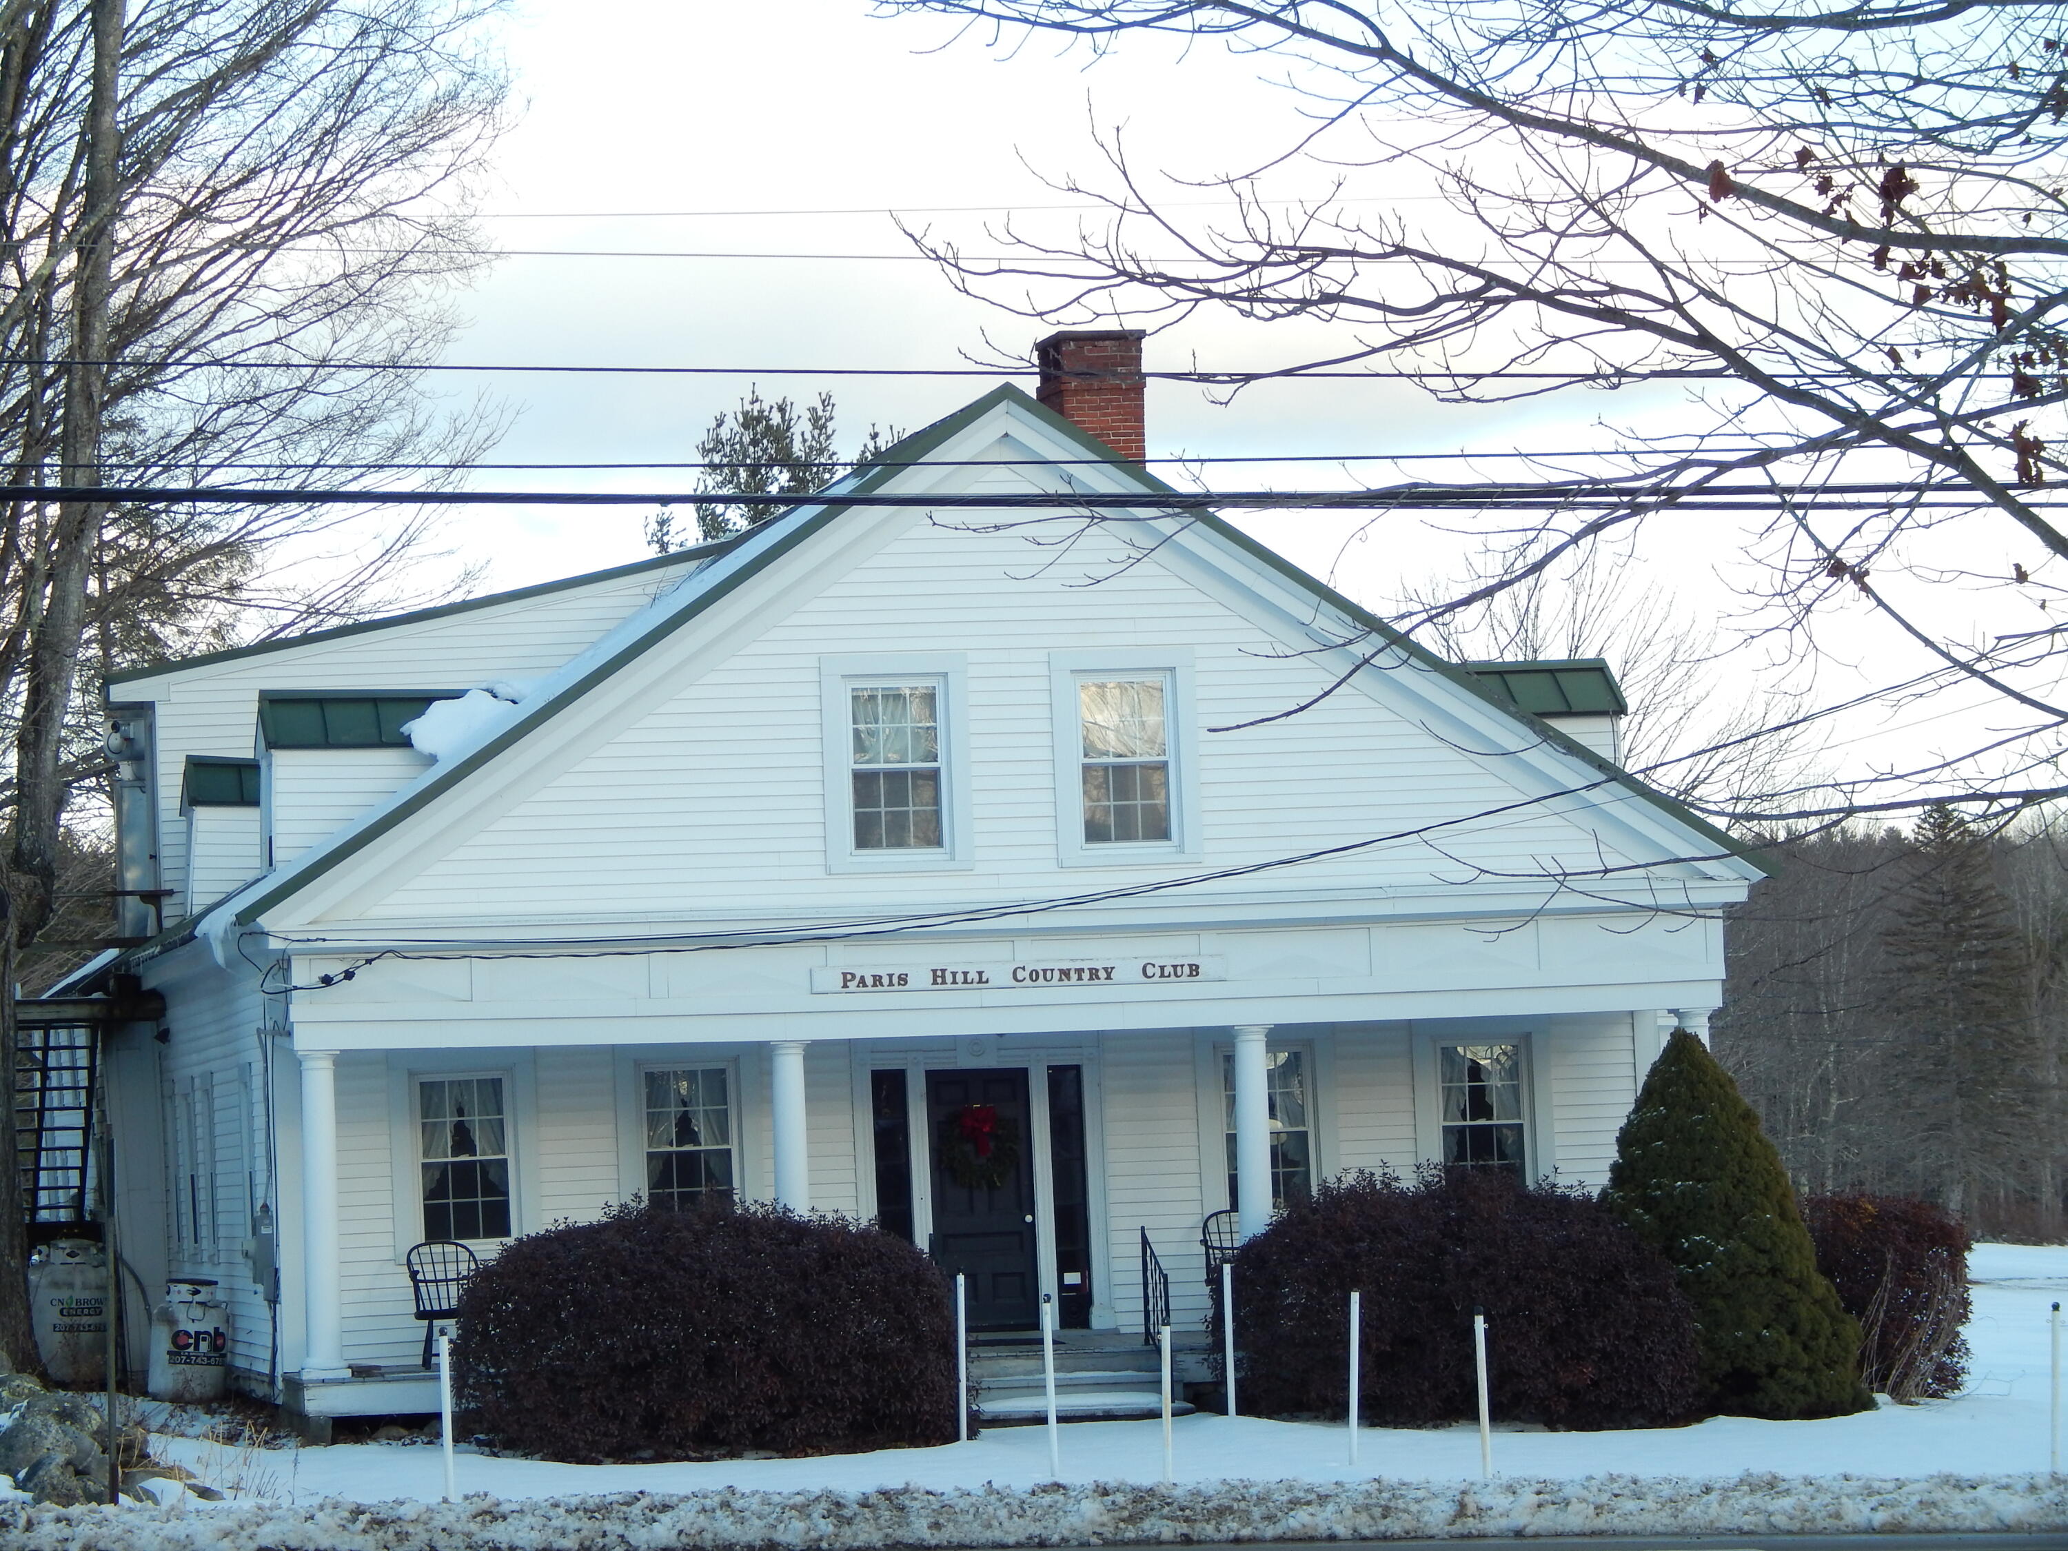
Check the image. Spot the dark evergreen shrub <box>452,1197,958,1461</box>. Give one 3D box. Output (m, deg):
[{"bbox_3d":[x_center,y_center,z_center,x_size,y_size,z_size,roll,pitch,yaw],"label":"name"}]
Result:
[{"bbox_3d":[-2.338,3.955,49.100,3.600,1.850,2.500,-2,-3,-12],"label":"dark evergreen shrub"}]

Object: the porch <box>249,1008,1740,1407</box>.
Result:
[{"bbox_3d":[-0.203,3.278,52.378,11.000,2.700,2.200,-2,-3,-12],"label":"porch"}]

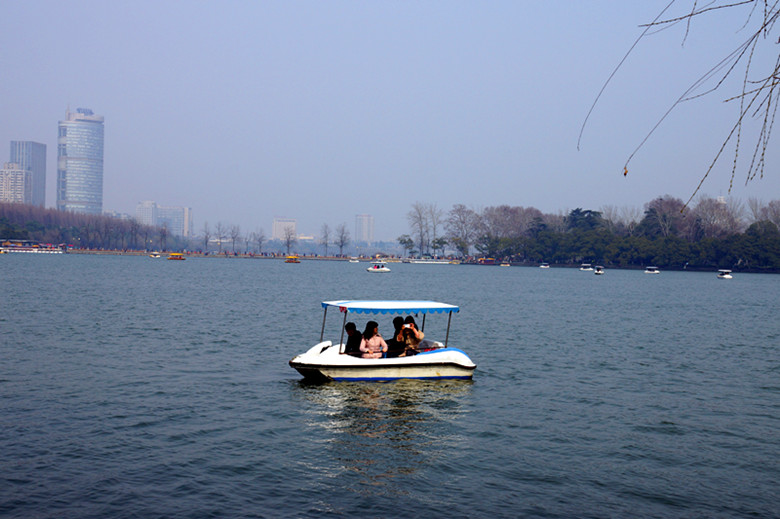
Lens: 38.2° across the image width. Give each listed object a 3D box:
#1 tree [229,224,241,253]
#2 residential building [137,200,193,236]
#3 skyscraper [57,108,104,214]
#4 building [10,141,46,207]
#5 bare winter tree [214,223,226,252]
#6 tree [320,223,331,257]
[{"bbox_3d":[-65.603,-8.649,475.000,5.000,12.230,5.000,1,0,0],"label":"tree"},{"bbox_3d":[-321.876,-48.317,1600.000,78.000,70.000,36.000,1,0,-18],"label":"residential building"},{"bbox_3d":[-349.112,-91.367,1270.000,50.000,157.000,47.000,1,0,-6],"label":"skyscraper"},{"bbox_3d":[-474.536,-84.785,1480.000,28.000,141.000,38.000,1,0,6],"label":"building"},{"bbox_3d":[-71.510,-9.070,475.000,5.000,13.080,5.000,1,0,0],"label":"bare winter tree"},{"bbox_3d":[-25.779,-7.794,450.000,4.500,13.990,4.500,1,0,0],"label":"tree"}]

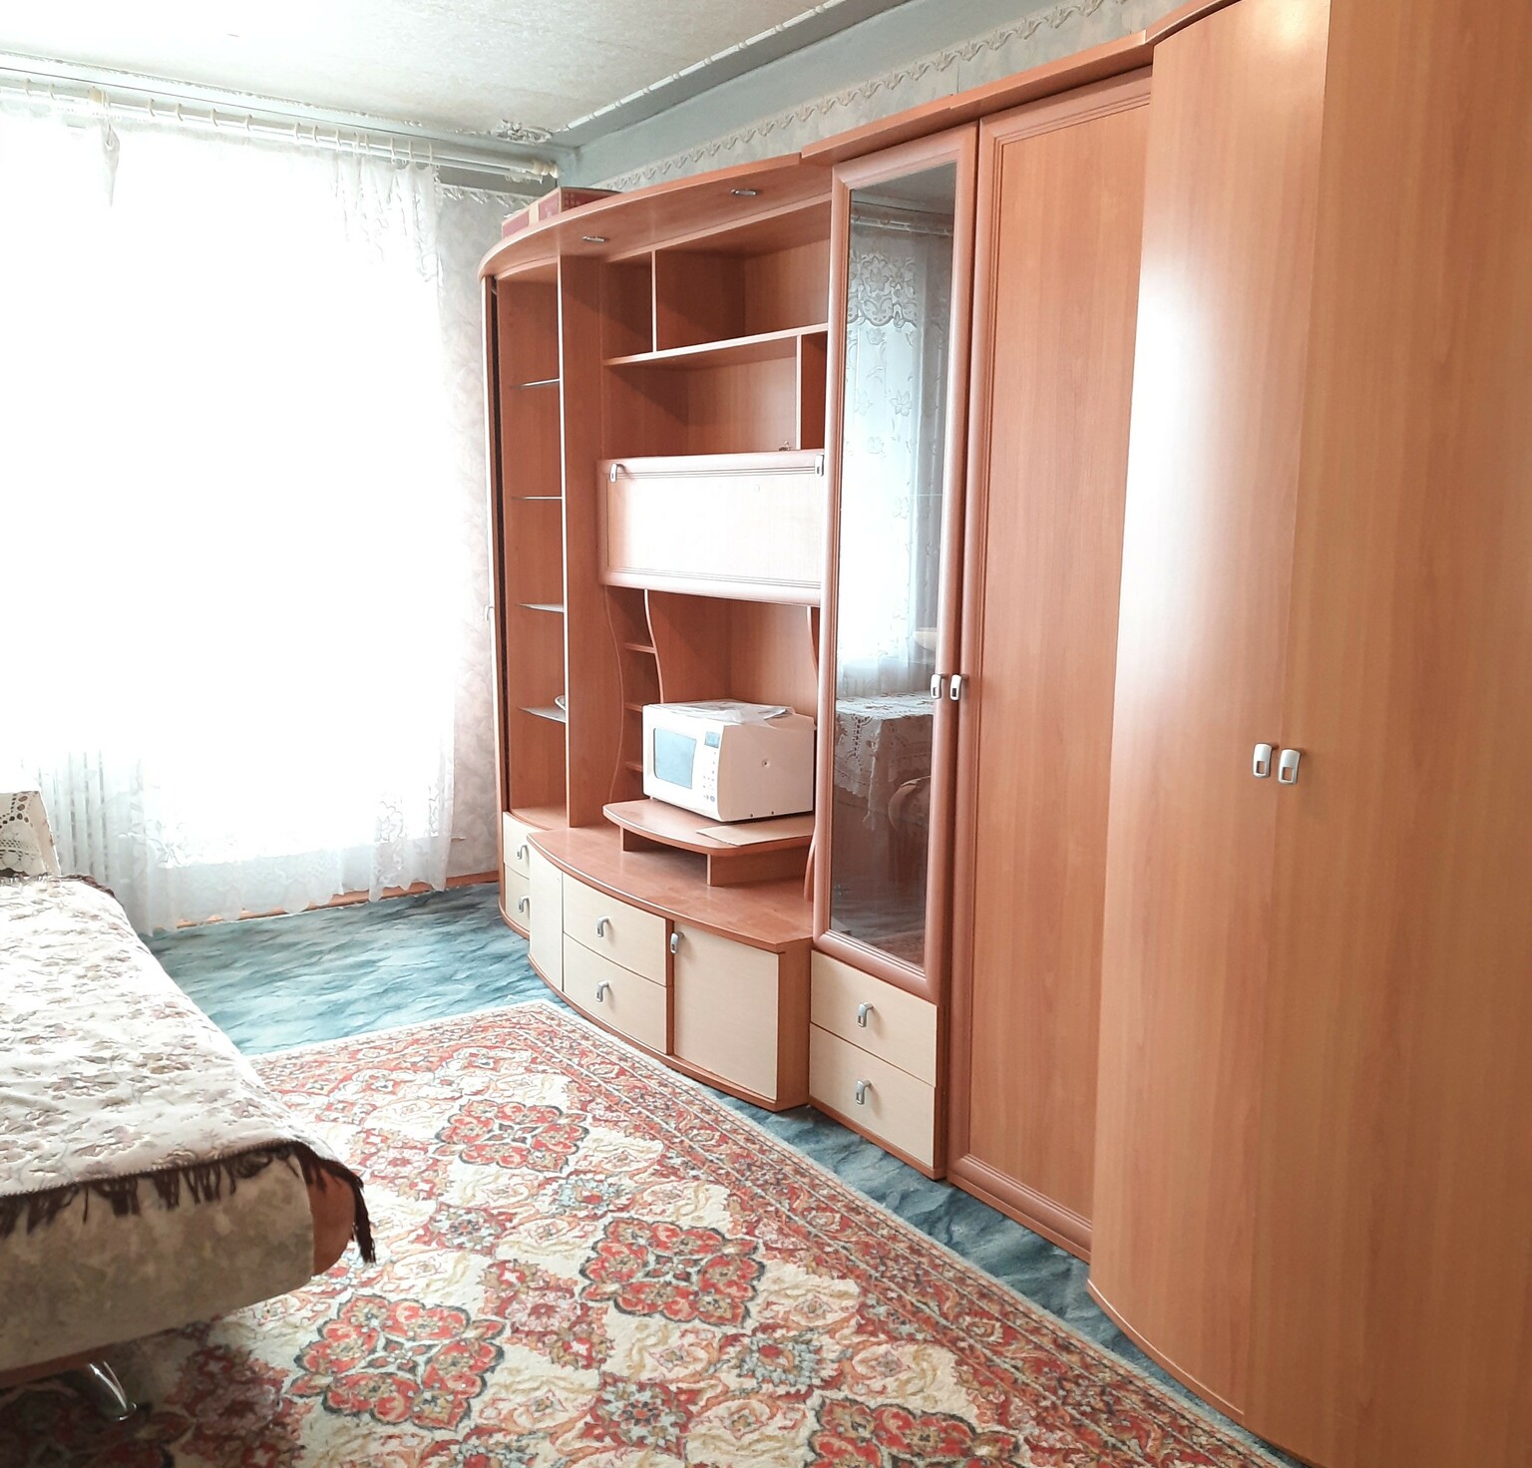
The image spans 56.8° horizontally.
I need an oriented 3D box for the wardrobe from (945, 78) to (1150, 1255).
[{"bbox_3d":[0.706,-0.100,2.729,0.463,2.110,0.455,-5,11,-34],"label":"wardrobe"}]

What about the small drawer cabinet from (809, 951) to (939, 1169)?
[{"bbox_3d":[0.419,0.695,3.256,0.449,0.359,0.456,-5,11,-34],"label":"small drawer cabinet"}]

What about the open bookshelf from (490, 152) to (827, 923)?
[{"bbox_3d":[-0.267,-0.512,4.009,0.582,1.733,1.870,-5,11,-34],"label":"open bookshelf"}]

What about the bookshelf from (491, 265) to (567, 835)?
[{"bbox_3d":[-0.608,-0.576,4.598,0.425,1.726,0.480,-5,11,-34],"label":"bookshelf"}]

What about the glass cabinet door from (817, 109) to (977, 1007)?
[{"bbox_3d":[0.264,-0.323,2.973,0.052,1.723,0.459,-5,11,-34],"label":"glass cabinet door"}]

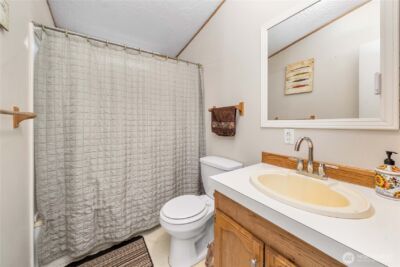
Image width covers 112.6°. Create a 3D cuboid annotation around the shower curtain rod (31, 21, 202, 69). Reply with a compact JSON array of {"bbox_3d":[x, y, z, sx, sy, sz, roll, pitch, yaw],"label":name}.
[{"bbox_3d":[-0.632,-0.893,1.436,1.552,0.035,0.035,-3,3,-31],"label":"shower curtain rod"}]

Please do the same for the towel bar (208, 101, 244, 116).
[{"bbox_3d":[0.246,-0.242,1.397,0.090,0.135,0.470,0,1,-31],"label":"towel bar"}]

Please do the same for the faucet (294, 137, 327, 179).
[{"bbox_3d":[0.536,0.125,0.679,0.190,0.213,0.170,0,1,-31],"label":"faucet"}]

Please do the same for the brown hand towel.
[{"bbox_3d":[0.233,-0.128,1.363,0.065,0.275,0.360,0,1,-31],"label":"brown hand towel"}]

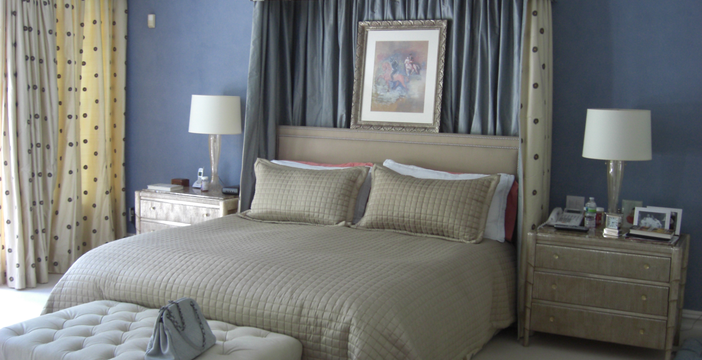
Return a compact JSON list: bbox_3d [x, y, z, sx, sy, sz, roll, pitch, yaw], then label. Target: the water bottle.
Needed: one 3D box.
[{"bbox_3d":[1.575,0.214,5.058,0.069,0.199,0.069,5,9,27],"label":"water bottle"}]

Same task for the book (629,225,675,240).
[{"bbox_3d":[1.845,0.321,4.716,0.248,0.026,0.139,7,10,38],"label":"book"}]

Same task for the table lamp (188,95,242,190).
[{"bbox_3d":[-1.103,-0.297,6.280,0.419,0.786,0.419,1,8,0],"label":"table lamp"}]

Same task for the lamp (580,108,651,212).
[{"bbox_3d":[1.686,-0.060,4.905,0.419,0.786,0.419,5,9,27],"label":"lamp"}]

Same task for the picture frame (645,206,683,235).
[{"bbox_3d":[1.983,0.260,4.908,0.219,0.166,0.021,5,-1,27],"label":"picture frame"}]

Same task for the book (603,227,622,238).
[{"bbox_3d":[1.639,0.325,4.798,0.100,0.051,0.128,5,9,27],"label":"book"}]

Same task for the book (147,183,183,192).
[{"bbox_3d":[-1.534,0.062,6.402,0.237,0.028,0.177,5,9,25],"label":"book"}]

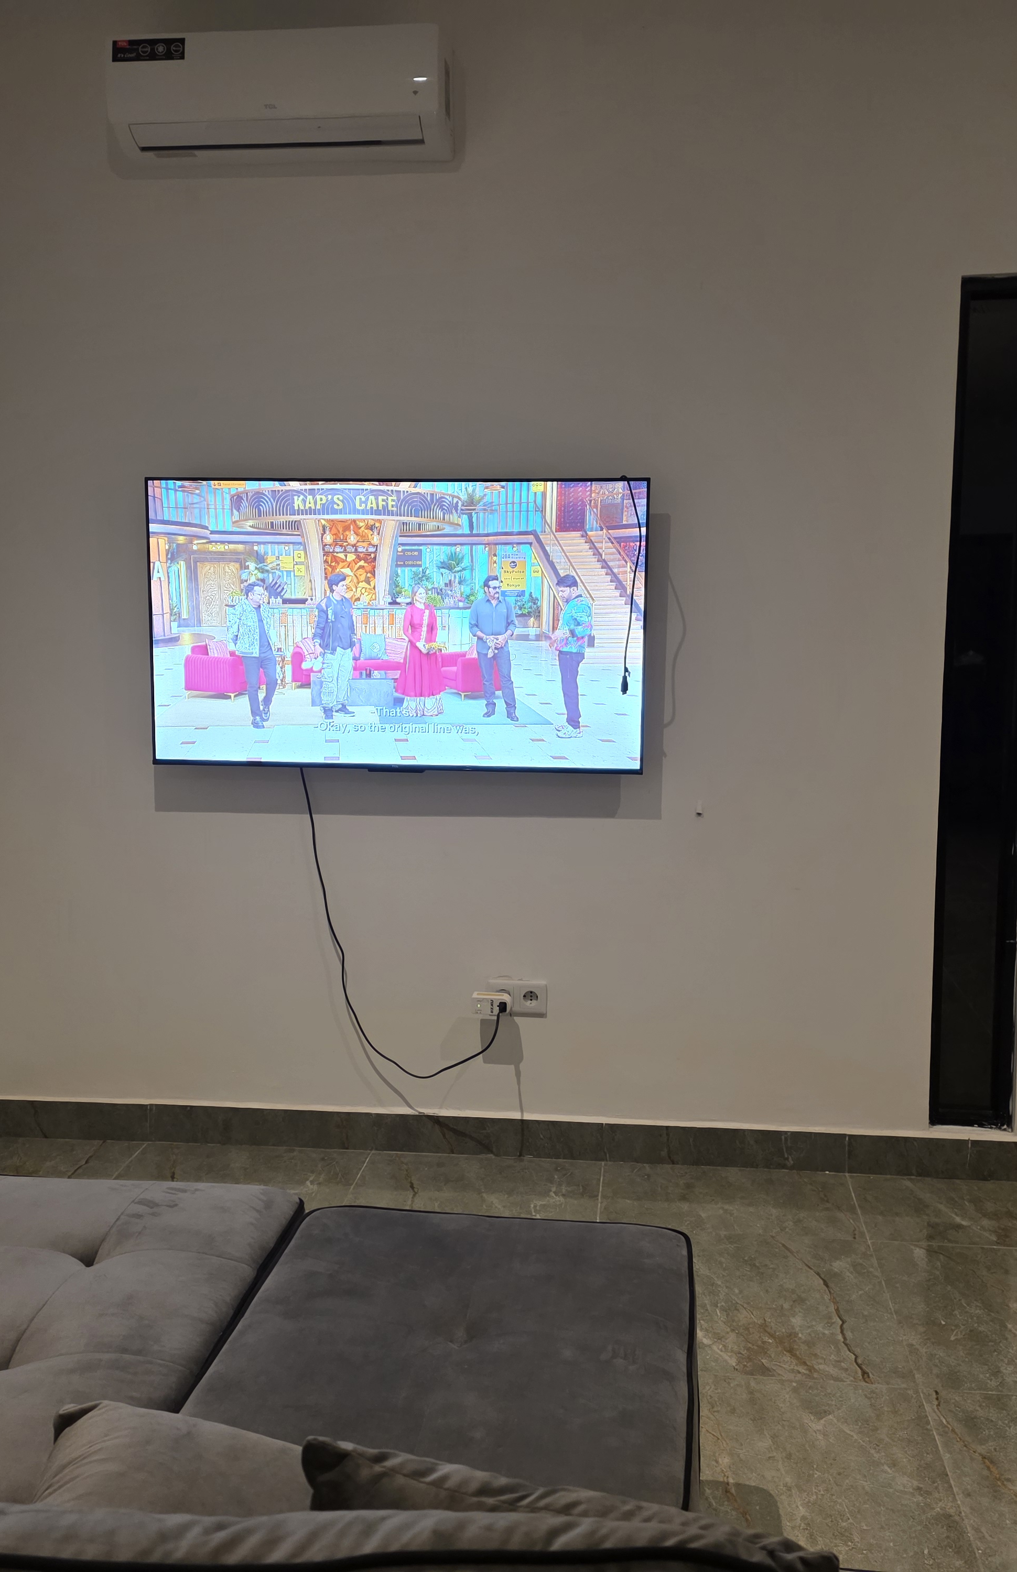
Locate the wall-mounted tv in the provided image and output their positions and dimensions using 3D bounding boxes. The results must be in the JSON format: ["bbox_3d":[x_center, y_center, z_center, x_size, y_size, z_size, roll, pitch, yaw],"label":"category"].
[{"bbox_3d":[-0.272,-0.391,3.420,1.226,0.708,0.065,1,7,6],"label":"wall-mounted tv"}]

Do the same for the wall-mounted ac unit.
[{"bbox_3d":[-0.531,-1.603,3.268,0.772,0.245,0.200,1,6,6],"label":"wall-mounted ac unit"}]

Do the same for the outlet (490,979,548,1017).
[{"bbox_3d":[0.024,0.532,3.507,0.152,0.083,0.016,1,6,6],"label":"outlet"}]

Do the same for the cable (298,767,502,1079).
[{"bbox_3d":[-0.269,0.342,3.453,0.502,0.770,0.110,1,6,6],"label":"cable"}]

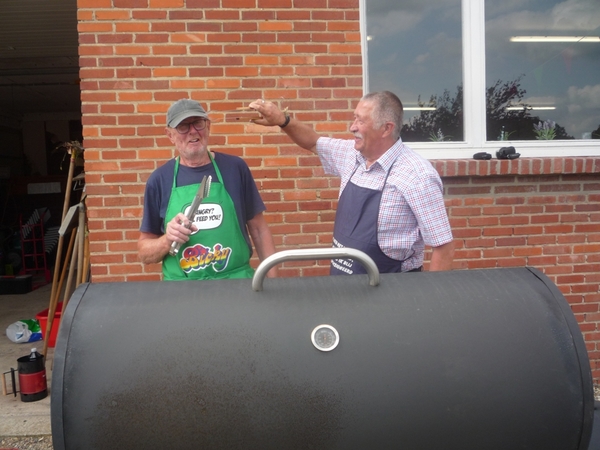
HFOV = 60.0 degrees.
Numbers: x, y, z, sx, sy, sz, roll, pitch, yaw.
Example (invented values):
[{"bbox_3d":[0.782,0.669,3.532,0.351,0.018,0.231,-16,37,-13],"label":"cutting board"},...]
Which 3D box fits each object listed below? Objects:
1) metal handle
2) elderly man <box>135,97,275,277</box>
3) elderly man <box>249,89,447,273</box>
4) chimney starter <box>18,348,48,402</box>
[{"bbox_3d":[0.051,0.126,1.492,0.374,0.118,0.034,-1,22,-7],"label":"metal handle"},{"bbox_3d":[-0.387,0.327,2.253,0.580,1.745,0.420,-2,5,-10],"label":"elderly man"},{"bbox_3d":[0.218,0.318,2.152,0.700,1.750,0.540,-5,5,-32],"label":"elderly man"},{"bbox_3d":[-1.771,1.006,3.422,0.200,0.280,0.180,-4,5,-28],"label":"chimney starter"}]

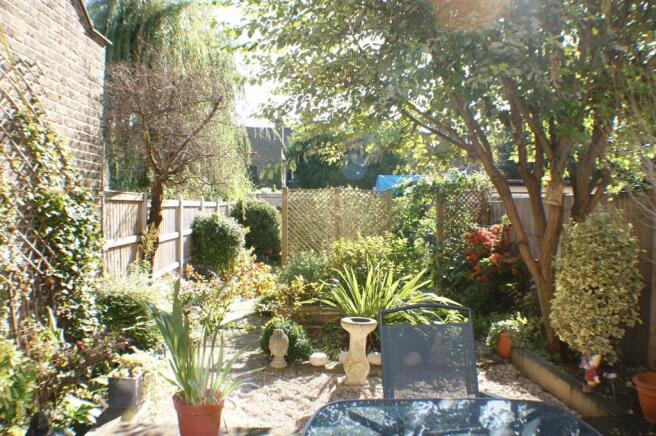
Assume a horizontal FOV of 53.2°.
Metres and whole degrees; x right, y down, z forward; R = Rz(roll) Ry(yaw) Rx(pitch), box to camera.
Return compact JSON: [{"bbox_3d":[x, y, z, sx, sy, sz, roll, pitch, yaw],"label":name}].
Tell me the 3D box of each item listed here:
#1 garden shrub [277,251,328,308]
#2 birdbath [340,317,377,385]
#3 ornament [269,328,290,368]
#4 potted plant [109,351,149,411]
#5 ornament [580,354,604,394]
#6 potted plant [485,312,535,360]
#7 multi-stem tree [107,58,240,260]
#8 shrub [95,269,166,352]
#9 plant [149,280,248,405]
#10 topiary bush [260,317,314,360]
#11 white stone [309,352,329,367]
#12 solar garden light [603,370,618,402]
[{"bbox_3d":[-0.350,0.858,9.000,0.740,0.840,0.680,0,0,0],"label":"garden shrub"},{"bbox_3d":[0.288,1.250,6.180,0.340,0.600,0.340,0,0,0],"label":"birdbath"},{"bbox_3d":[-0.508,1.338,6.720,0.205,0.410,0.200,0,0,-3],"label":"ornament"},{"bbox_3d":[-1.583,1.282,5.200,0.320,0.460,0.300,0,0,0],"label":"potted plant"},{"bbox_3d":[2.091,1.234,5.200,0.170,0.300,0.150,0,0,-27],"label":"ornament"},{"bbox_3d":[1.994,1.297,7.200,0.530,0.510,0.450,0,0,0],"label":"potted plant"},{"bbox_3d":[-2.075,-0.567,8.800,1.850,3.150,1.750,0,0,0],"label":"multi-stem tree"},{"bbox_3d":[-2.144,1.015,7.150,0.770,0.920,0.720,0,0,0],"label":"shrub"},{"bbox_3d":[-0.889,0.865,4.500,0.680,0.870,0.580,0,0,0],"label":"plant"},{"bbox_3d":[-0.443,1.298,7.000,0.550,0.500,0.530,0,0,0],"label":"topiary bush"},{"bbox_3d":[-0.086,1.317,6.100,0.180,0.125,0.150,1,1,0],"label":"white stone"},{"bbox_3d":[2.190,1.306,5.080,0.125,0.250,0.110,0,0,0],"label":"solar garden light"}]

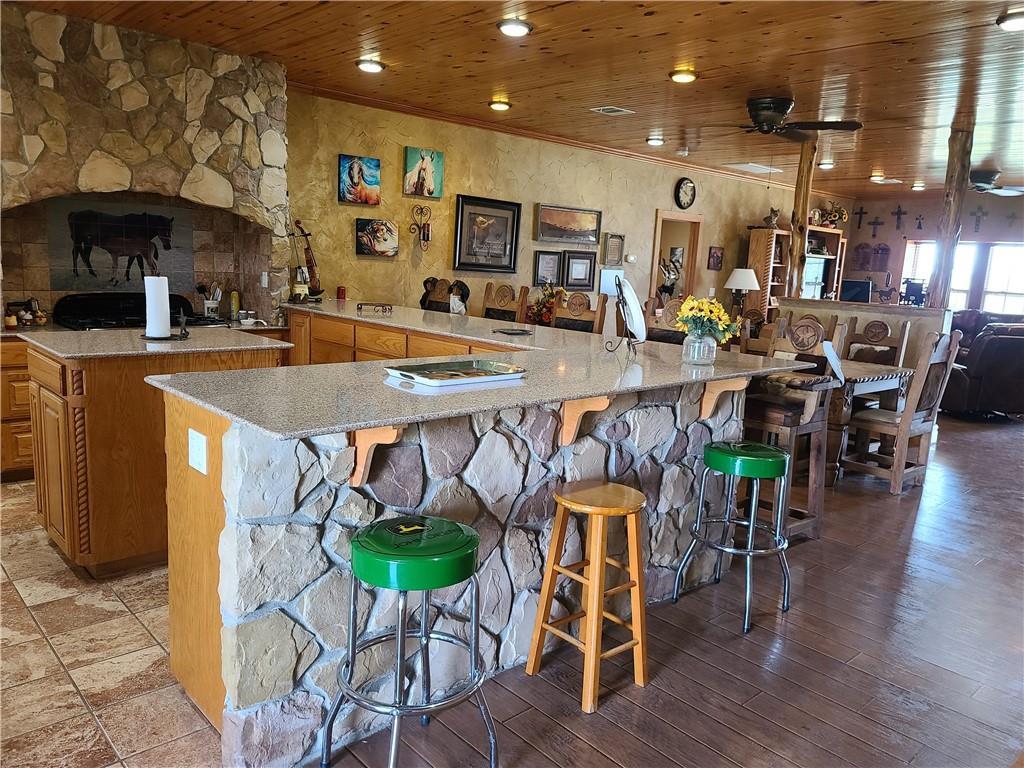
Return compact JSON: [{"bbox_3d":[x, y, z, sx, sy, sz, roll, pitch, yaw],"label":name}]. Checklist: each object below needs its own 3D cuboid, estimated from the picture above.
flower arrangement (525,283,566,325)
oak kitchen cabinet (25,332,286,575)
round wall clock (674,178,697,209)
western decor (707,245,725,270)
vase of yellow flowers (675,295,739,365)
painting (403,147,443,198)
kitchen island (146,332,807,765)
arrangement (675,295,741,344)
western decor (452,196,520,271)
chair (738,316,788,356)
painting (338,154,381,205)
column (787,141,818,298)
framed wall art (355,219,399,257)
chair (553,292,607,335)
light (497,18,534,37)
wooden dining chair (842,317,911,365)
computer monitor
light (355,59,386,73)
[{"bbox_3d":[0.362,-0.871,8.000,0.440,0.450,0.380,-6,13,-43],"label":"flower arrangement"},{"bbox_3d":[-1.771,0.285,3.751,1.017,1.003,0.883,-6,13,-43],"label":"oak kitchen cabinet"},{"bbox_3d":[2.226,-2.446,9.472,0.385,0.385,0.055,-6,13,-43],"label":"round wall clock"},{"bbox_3d":[3.065,-1.890,11.171,0.380,0.336,0.033,-5,12,-41],"label":"western decor"},{"bbox_3d":[0.928,-0.260,3.530,0.290,0.330,0.280,-6,13,-43],"label":"vase of yellow flowers"},{"bbox_3d":[-0.910,-2.167,7.607,0.466,0.468,0.043,-5,12,-41],"label":"painting"},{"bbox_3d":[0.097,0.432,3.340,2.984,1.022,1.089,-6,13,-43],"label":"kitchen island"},{"bbox_3d":[0.964,-0.326,3.621,0.320,0.235,0.280,6,10,14],"label":"arrangement"},{"bbox_3d":[-0.239,-1.493,7.457,0.860,0.720,0.050,-6,14,-43],"label":"western decor"},{"bbox_3d":[1.936,0.129,5.285,0.530,1.140,0.480,-6,13,-43],"label":"chair"},{"bbox_3d":[-1.471,-1.966,7.155,0.439,0.430,0.043,-5,12,-41],"label":"painting"},{"bbox_3d":[3.010,-1.663,7.670,0.210,1.530,0.210,-6,13,-43],"label":"column"},{"bbox_3d":[-1.185,-1.286,6.513,0.425,0.300,0.035,-6,13,-43],"label":"framed wall art"},{"bbox_3d":[0.267,-0.035,5.419,0.560,1.245,0.480,-6,13,-43],"label":"chair"},{"bbox_3d":[0.018,-1.956,4.068,0.200,0.035,0.200,3,10,-1],"label":"light"},{"bbox_3d":[2.993,0.020,6.352,0.600,1.140,0.500,-6,14,-43],"label":"wooden dining chair"},{"bbox_3d":[5.873,-1.560,12.606,0.100,0.400,0.540,-6,13,-43],"label":"computer monitor"},{"bbox_3d":[-0.962,-2.166,5.028,0.200,0.040,0.200,3,10,-1],"label":"light"}]

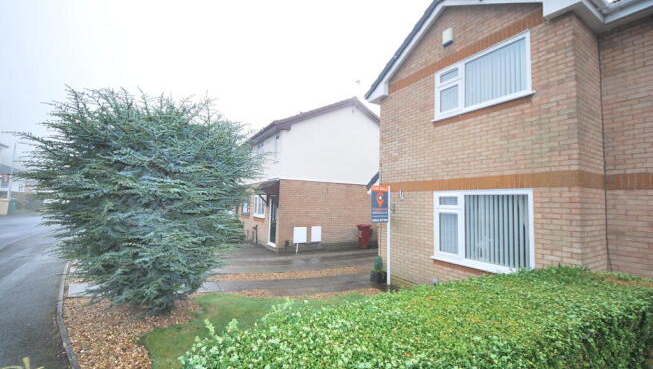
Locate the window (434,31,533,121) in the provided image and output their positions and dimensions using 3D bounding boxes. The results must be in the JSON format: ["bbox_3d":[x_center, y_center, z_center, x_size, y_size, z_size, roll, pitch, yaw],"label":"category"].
[{"bbox_3d":[2.853,-1.954,4.849,0.120,1.080,1.770,4,-4,-32],"label":"window"}]

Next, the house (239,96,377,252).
[{"bbox_3d":[-0.743,-0.423,14.846,7.400,6.950,7.700,4,-4,-32],"label":"house"}]

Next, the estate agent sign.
[{"bbox_3d":[1.269,0.462,6.050,0.530,0.890,0.040,3,-4,-27],"label":"estate agent sign"}]

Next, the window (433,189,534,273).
[{"bbox_3d":[2.769,0.837,4.701,0.120,1.450,1.780,4,-4,-32],"label":"window"}]

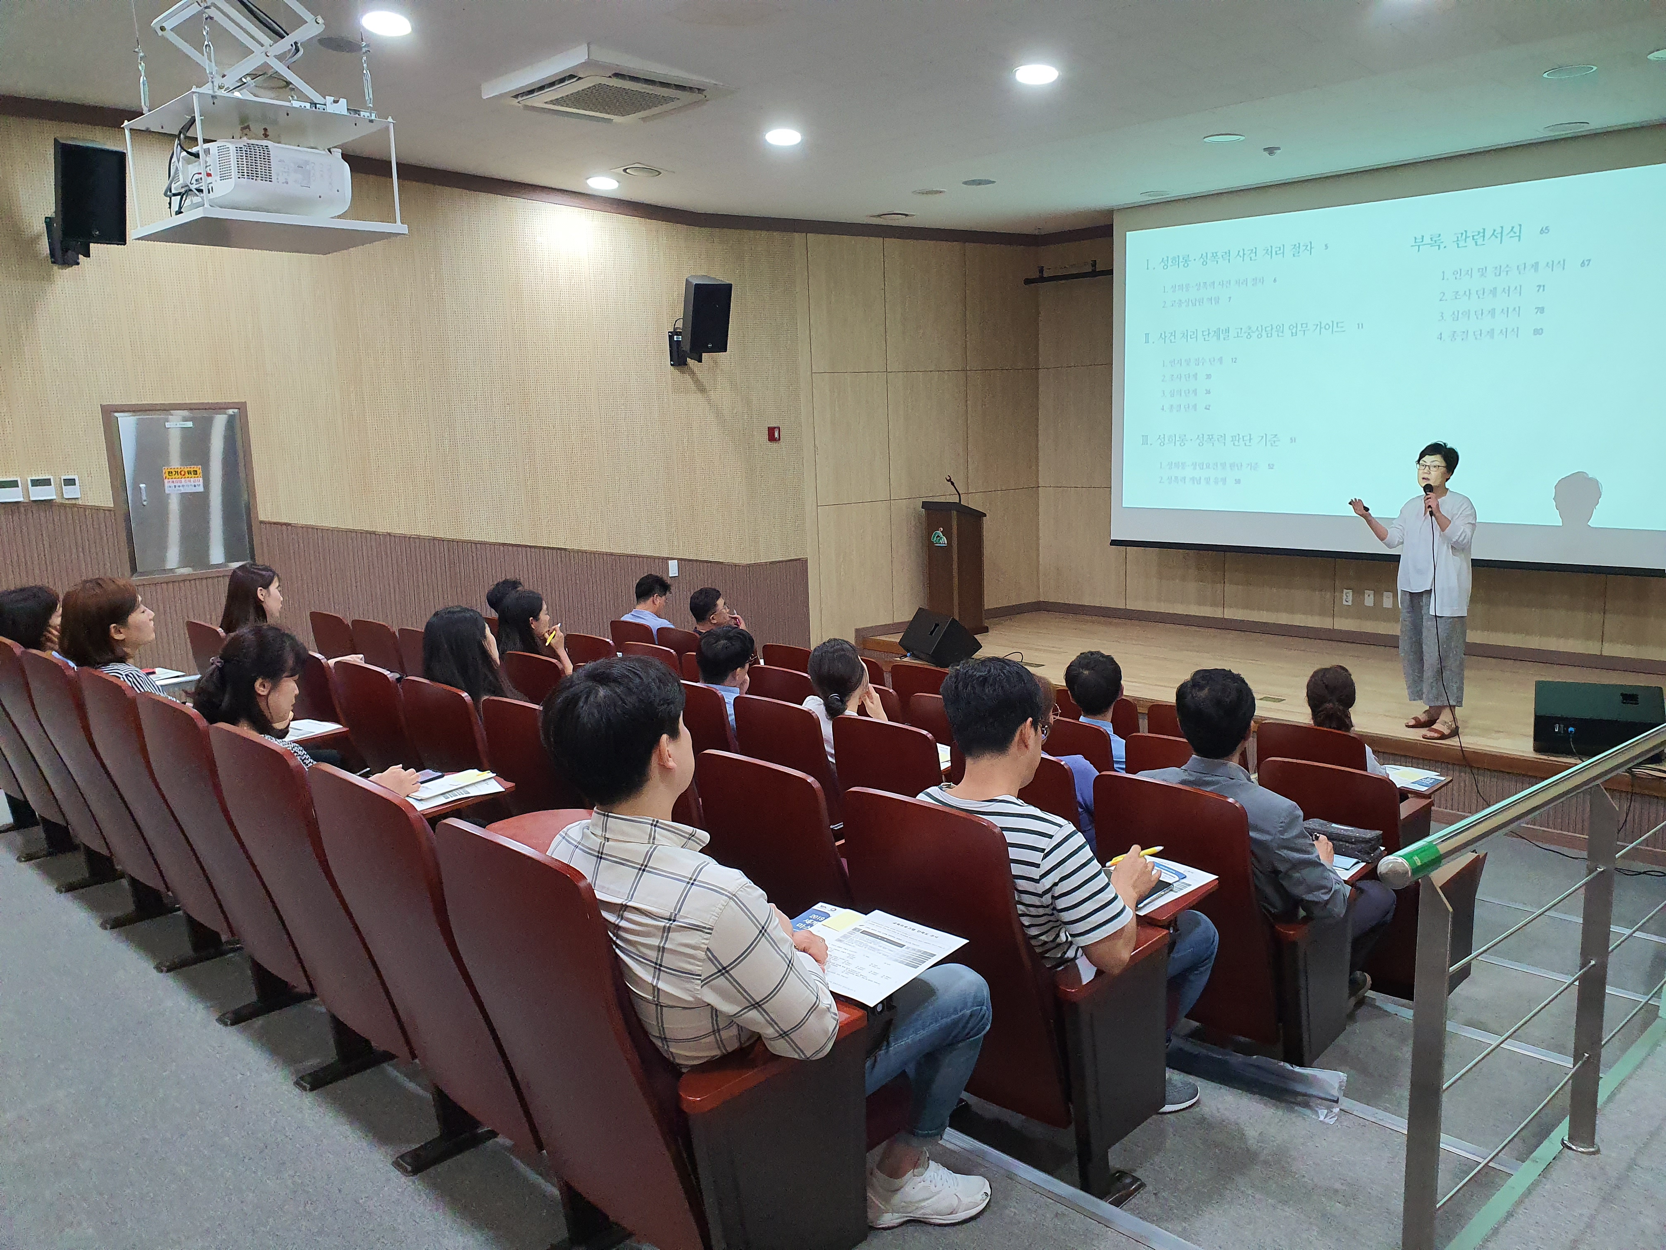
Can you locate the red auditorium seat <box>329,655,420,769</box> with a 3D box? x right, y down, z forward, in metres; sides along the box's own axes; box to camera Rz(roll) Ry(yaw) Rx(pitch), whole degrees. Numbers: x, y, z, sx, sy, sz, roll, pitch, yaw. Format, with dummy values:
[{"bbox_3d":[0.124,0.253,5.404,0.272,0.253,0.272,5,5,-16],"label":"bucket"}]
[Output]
[{"bbox_3d":[-1.458,0.573,4.652,0.554,0.933,0.563,7,12,44],"label":"red auditorium seat"}]

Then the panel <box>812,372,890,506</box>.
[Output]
[{"bbox_3d":[0.153,-1.547,10.394,0.756,1.074,0.050,-9,12,-34],"label":"panel"}]

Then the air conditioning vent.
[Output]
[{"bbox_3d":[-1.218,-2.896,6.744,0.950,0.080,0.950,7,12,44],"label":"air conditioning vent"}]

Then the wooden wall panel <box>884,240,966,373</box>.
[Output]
[{"bbox_3d":[0.785,-2.664,10.490,0.831,1.062,0.040,-8,11,-32],"label":"wooden wall panel"}]

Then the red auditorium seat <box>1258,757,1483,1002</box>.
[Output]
[{"bbox_3d":[1.755,0.862,4.210,0.535,0.941,0.584,7,13,44],"label":"red auditorium seat"}]

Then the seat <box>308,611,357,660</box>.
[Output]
[{"bbox_3d":[-2.517,0.367,7.002,0.520,0.965,0.530,8,14,44],"label":"seat"}]

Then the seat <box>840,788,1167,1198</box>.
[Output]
[{"bbox_3d":[0.392,0.794,2.851,0.530,0.965,0.580,8,14,44],"label":"seat"}]

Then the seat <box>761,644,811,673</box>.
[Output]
[{"bbox_3d":[-0.055,0.554,7.353,0.520,0.965,0.530,8,14,44],"label":"seat"}]

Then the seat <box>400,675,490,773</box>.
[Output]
[{"bbox_3d":[-1.044,0.605,4.230,0.520,0.965,0.570,8,14,44],"label":"seat"}]

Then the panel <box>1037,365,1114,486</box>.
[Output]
[{"bbox_3d":[2.199,-1.735,11.038,0.852,1.052,0.040,7,13,44],"label":"panel"}]

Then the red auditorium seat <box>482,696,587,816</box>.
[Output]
[{"bbox_3d":[-0.723,0.662,3.935,0.554,0.933,0.563,7,12,44],"label":"red auditorium seat"}]

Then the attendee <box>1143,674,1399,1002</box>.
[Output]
[{"bbox_3d":[1.277,0.697,3.744,0.516,1.191,0.879,7,12,44],"label":"attendee"}]

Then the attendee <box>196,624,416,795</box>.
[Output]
[{"bbox_3d":[-1.228,0.500,3.312,0.742,1.099,0.485,-10,13,-40],"label":"attendee"}]

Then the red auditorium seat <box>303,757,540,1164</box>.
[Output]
[{"bbox_3d":[-0.678,0.716,2.561,0.554,0.933,0.563,7,12,44],"label":"red auditorium seat"}]

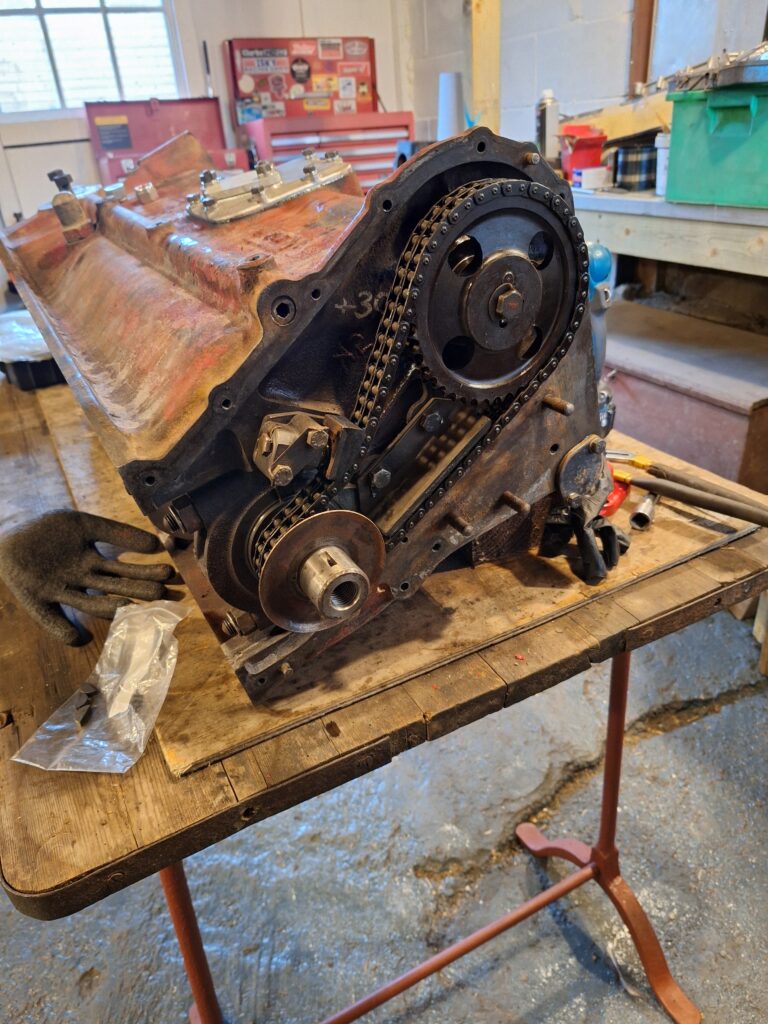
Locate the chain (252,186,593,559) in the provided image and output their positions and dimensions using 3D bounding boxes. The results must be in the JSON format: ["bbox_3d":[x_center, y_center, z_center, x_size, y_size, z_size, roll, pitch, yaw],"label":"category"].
[{"bbox_3d":[0.021,-0.063,0.430,0.136,0.303,0.024,30,8,-39],"label":"chain"}]

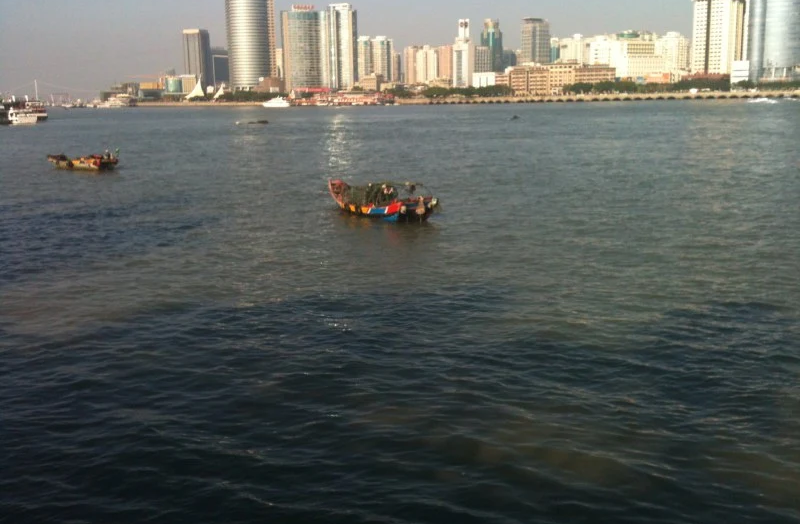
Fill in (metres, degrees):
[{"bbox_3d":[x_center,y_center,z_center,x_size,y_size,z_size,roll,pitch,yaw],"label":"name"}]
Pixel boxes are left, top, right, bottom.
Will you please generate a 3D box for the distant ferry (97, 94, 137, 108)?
[{"bbox_3d":[-323.980,-183.929,928.171,43.000,14.500,11.000,-1,12,1],"label":"distant ferry"}]

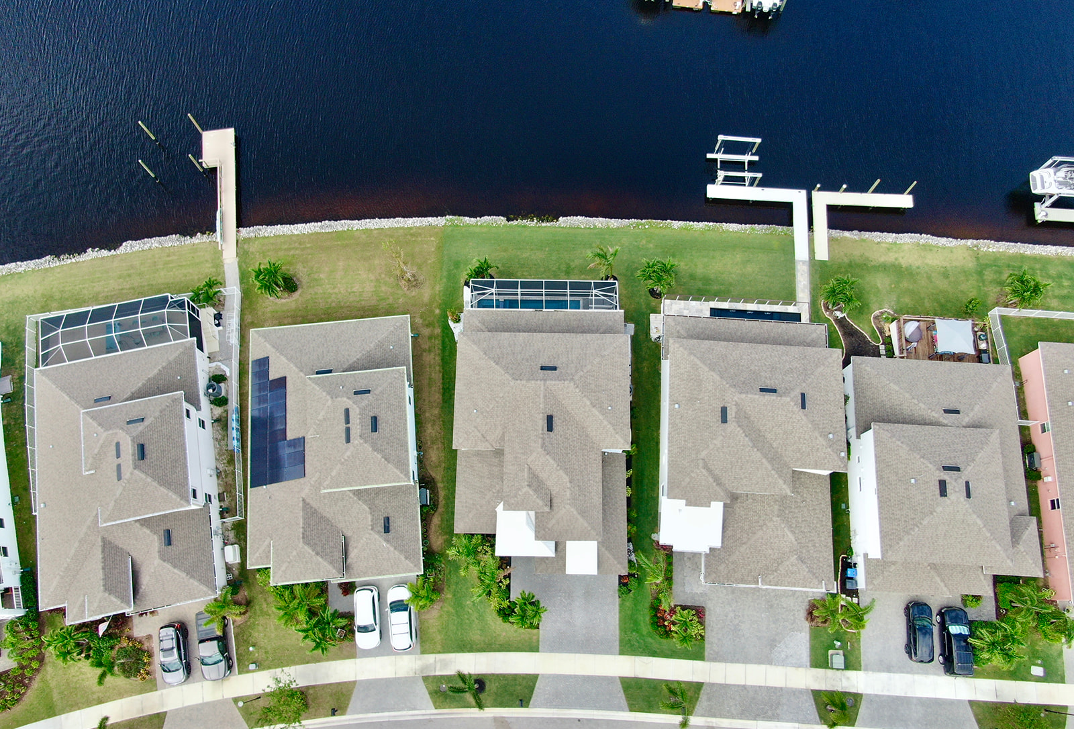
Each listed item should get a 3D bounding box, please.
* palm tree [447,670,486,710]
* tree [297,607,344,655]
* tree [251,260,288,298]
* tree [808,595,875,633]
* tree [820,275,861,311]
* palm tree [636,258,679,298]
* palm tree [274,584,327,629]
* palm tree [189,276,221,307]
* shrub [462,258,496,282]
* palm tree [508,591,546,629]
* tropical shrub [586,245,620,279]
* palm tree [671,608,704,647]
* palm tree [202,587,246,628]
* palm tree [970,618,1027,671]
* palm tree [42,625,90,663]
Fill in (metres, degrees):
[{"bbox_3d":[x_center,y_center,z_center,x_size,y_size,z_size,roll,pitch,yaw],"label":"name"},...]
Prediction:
[{"bbox_3d":[-5.194,24.203,55.521,2.700,4.500,2.660,0,72,0],"label":"palm tree"},{"bbox_3d":[-16.318,20.260,56.818,3.550,3.400,3.400,0,72,0],"label":"tree"},{"bbox_3d":[-23.519,-7.304,65.747,3.000,3.900,3.350,0,72,0],"label":"tree"},{"bbox_3d":[23.456,19.212,57.659,4.520,3.600,2.880,0,72,0],"label":"tree"},{"bbox_3d":[26.547,-6.081,65.617,3.300,3.700,3.100,0,72,0],"label":"tree"},{"bbox_3d":[10.561,-7.555,65.891,3.830,3.400,3.460,0,72,0],"label":"palm tree"},{"bbox_3d":[-17.984,18.540,57.274,3.960,3.600,3.160,0,72,0],"label":"palm tree"},{"bbox_3d":[-29.011,-6.232,65.706,2.750,3.300,2.700,0,72,0],"label":"palm tree"},{"bbox_3d":[-4.927,-8.085,66.313,2.960,3.400,2.590,0,72,0],"label":"shrub"},{"bbox_3d":[-0.706,18.999,57.492,2.890,2.900,2.800,0,72,0],"label":"palm tree"},{"bbox_3d":[5.827,-8.772,66.248,2.950,4.000,3.050,0,72,0],"label":"tropical shrub"},{"bbox_3d":[11.586,20.348,57.578,2.580,3.000,2.980,0,72,0],"label":"palm tree"},{"bbox_3d":[-23.602,18.679,57.018,3.230,4.000,3.190,0,72,0],"label":"palm tree"},{"bbox_3d":[34.529,21.224,56.346,4.340,3.700,3.480,0,72,0],"label":"palm tree"},{"bbox_3d":[-35.200,21.206,56.457,3.400,3.500,2.650,0,72,0],"label":"palm tree"}]

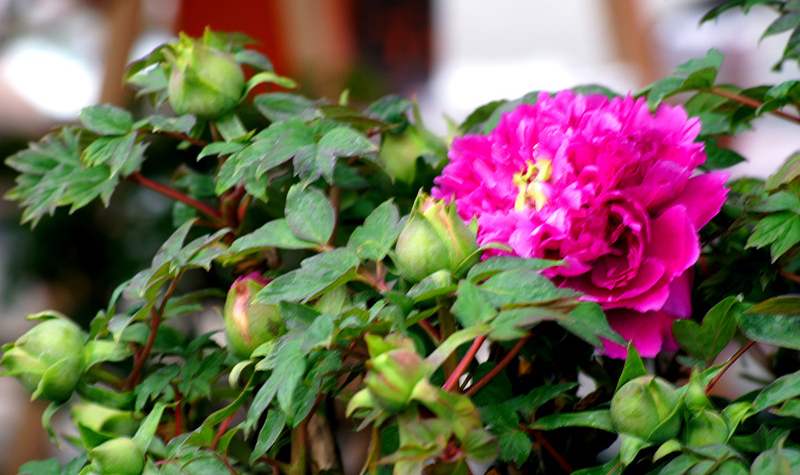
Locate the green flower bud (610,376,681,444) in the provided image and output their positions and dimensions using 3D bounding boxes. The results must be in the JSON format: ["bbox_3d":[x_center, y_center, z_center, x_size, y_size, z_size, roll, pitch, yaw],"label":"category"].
[{"bbox_3d":[0.128,0.090,2.080,0.035,0.035,0.035,7,30,-4],"label":"green flower bud"}]

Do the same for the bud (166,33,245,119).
[{"bbox_3d":[-0.103,-0.086,2.120,0.041,0.046,0.041,0,8,0],"label":"bud"}]

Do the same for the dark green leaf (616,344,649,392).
[{"bbox_3d":[0.121,0.069,2.090,0.017,0.028,0.009,0,8,0],"label":"dark green leaf"}]

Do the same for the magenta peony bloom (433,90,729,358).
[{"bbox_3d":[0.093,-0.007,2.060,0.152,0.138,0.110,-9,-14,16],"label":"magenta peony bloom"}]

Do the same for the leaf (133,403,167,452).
[{"bbox_3d":[-0.129,0.099,2.070,0.011,0.028,0.006,17,-7,37],"label":"leaf"}]

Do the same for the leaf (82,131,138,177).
[{"bbox_3d":[-0.152,-0.044,2.100,0.030,0.023,0.020,0,8,0],"label":"leaf"}]

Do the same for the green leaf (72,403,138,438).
[{"bbox_3d":[-0.158,0.098,2.140,0.032,0.026,0.026,32,6,-18],"label":"green leaf"}]

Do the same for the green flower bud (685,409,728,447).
[{"bbox_3d":[0.159,0.100,2.070,0.023,0.022,0.024,0,8,0],"label":"green flower bud"}]

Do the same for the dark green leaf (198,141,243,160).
[{"bbox_3d":[-0.094,-0.046,2.100,0.025,0.006,0.017,-9,32,-15],"label":"dark green leaf"}]

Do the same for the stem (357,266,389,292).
[{"bbox_3d":[-0.013,0.022,2.050,0.020,0.006,0.006,36,0,-6],"label":"stem"}]

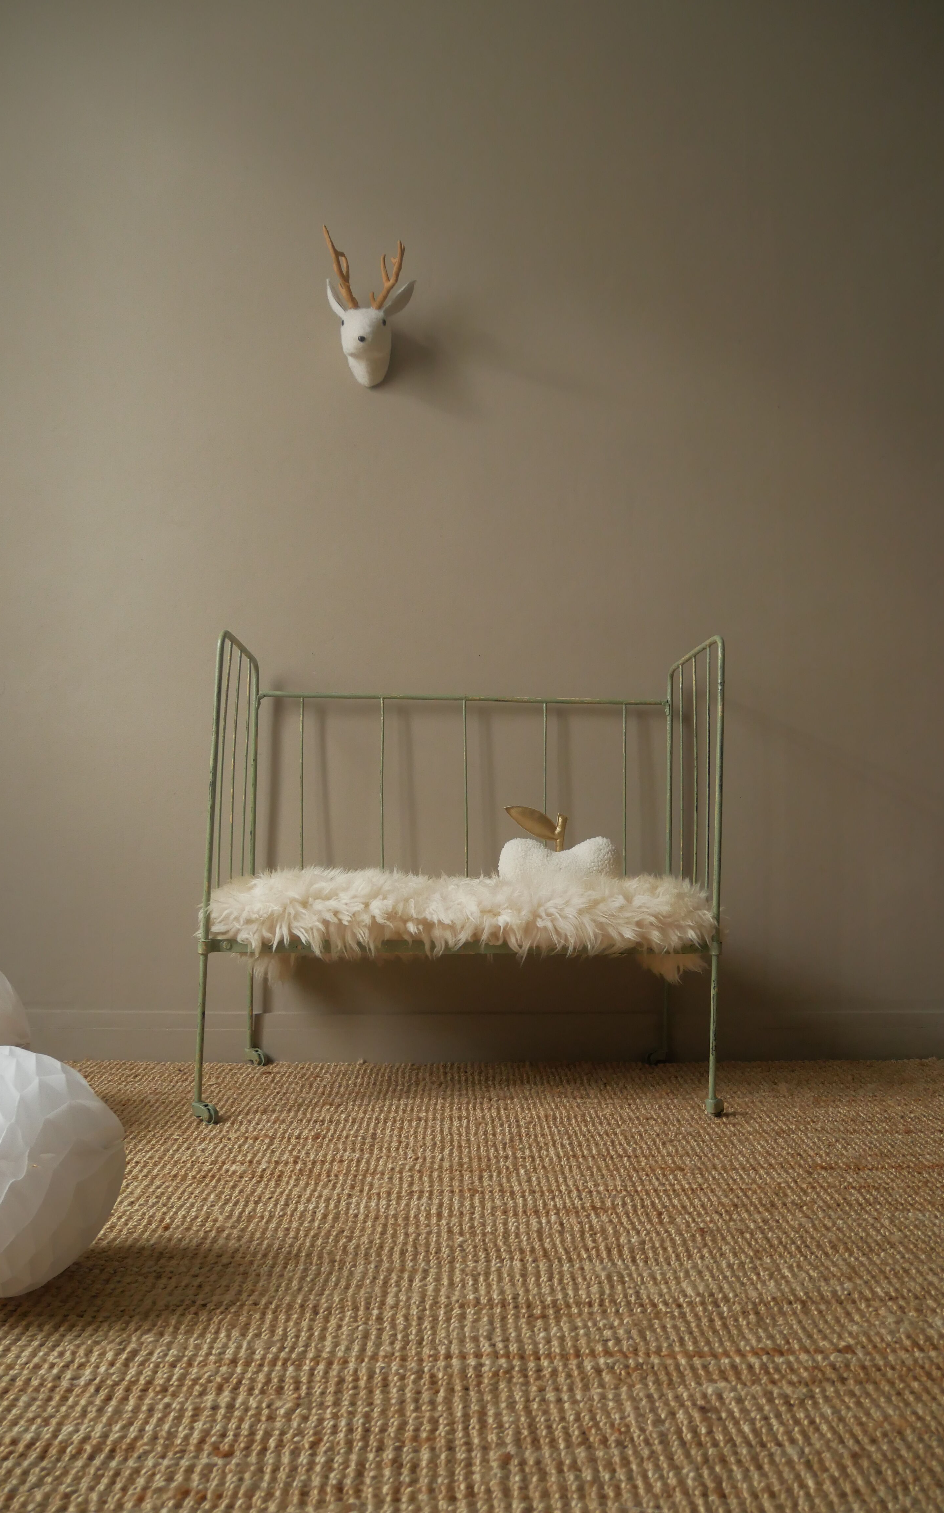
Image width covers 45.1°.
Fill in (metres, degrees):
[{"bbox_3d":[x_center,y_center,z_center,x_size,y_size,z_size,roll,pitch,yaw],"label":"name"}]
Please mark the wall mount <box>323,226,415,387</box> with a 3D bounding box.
[{"bbox_3d":[-0.295,-1.312,3.266,0.260,0.441,0.216,0,-3,-2],"label":"wall mount"}]

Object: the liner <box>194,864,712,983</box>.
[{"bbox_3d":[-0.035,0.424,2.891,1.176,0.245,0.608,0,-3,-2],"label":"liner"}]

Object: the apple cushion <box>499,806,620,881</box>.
[{"bbox_3d":[0.232,0.269,2.996,0.319,0.274,0.167,0,-3,-2],"label":"apple cushion"}]

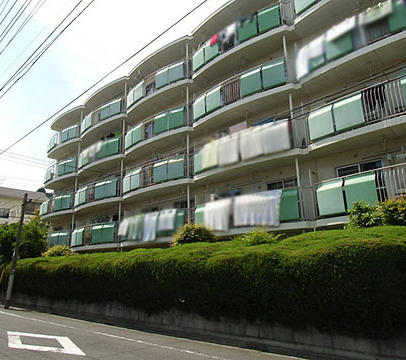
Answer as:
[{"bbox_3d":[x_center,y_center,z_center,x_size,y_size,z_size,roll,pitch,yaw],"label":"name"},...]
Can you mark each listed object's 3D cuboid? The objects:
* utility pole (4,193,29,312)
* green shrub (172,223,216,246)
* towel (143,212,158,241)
[{"bbox_3d":[-9.369,3.440,16.739,0.270,5.670,0.270,-13,-21,41],"label":"utility pole"},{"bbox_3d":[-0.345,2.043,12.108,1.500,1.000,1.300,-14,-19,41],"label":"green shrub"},{"bbox_3d":[-2.665,2.360,16.894,1.050,1.400,0.150,-14,-19,41],"label":"towel"}]

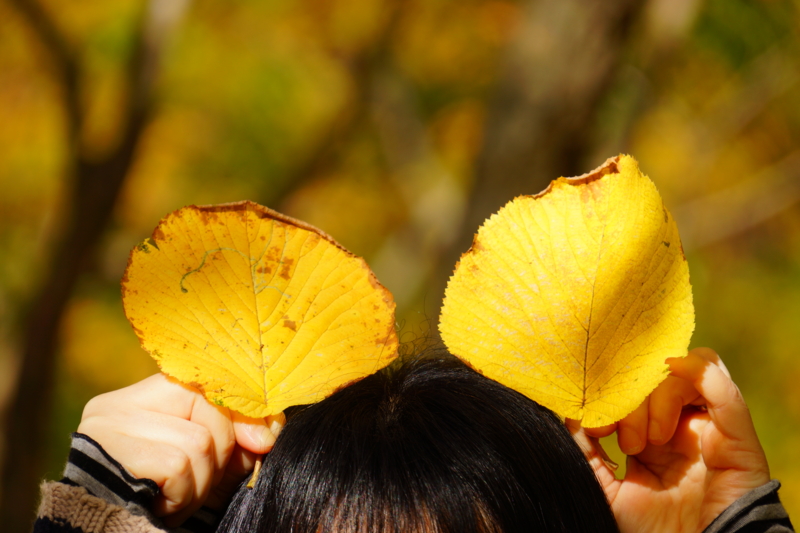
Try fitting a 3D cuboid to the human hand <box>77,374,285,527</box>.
[{"bbox_3d":[-0.097,0.081,2.750,0.092,0.068,0.078,-1,4,-12],"label":"human hand"}]

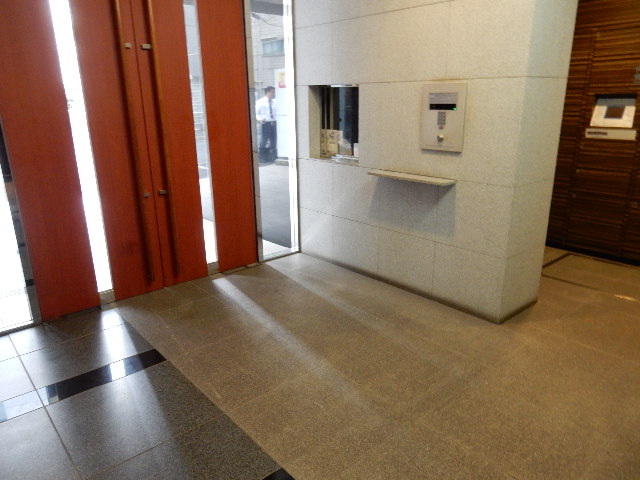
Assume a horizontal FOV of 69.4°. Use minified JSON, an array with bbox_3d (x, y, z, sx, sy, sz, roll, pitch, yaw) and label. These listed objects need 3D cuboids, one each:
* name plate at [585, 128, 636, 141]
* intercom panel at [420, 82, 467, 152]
[{"bbox_3d":[2.320,-0.843,3.701,0.020,0.073,0.360,-15,22,-39],"label":"name plate"},{"bbox_3d":[0.744,-0.746,2.829,0.025,0.403,0.300,-15,22,-39],"label":"intercom panel"}]

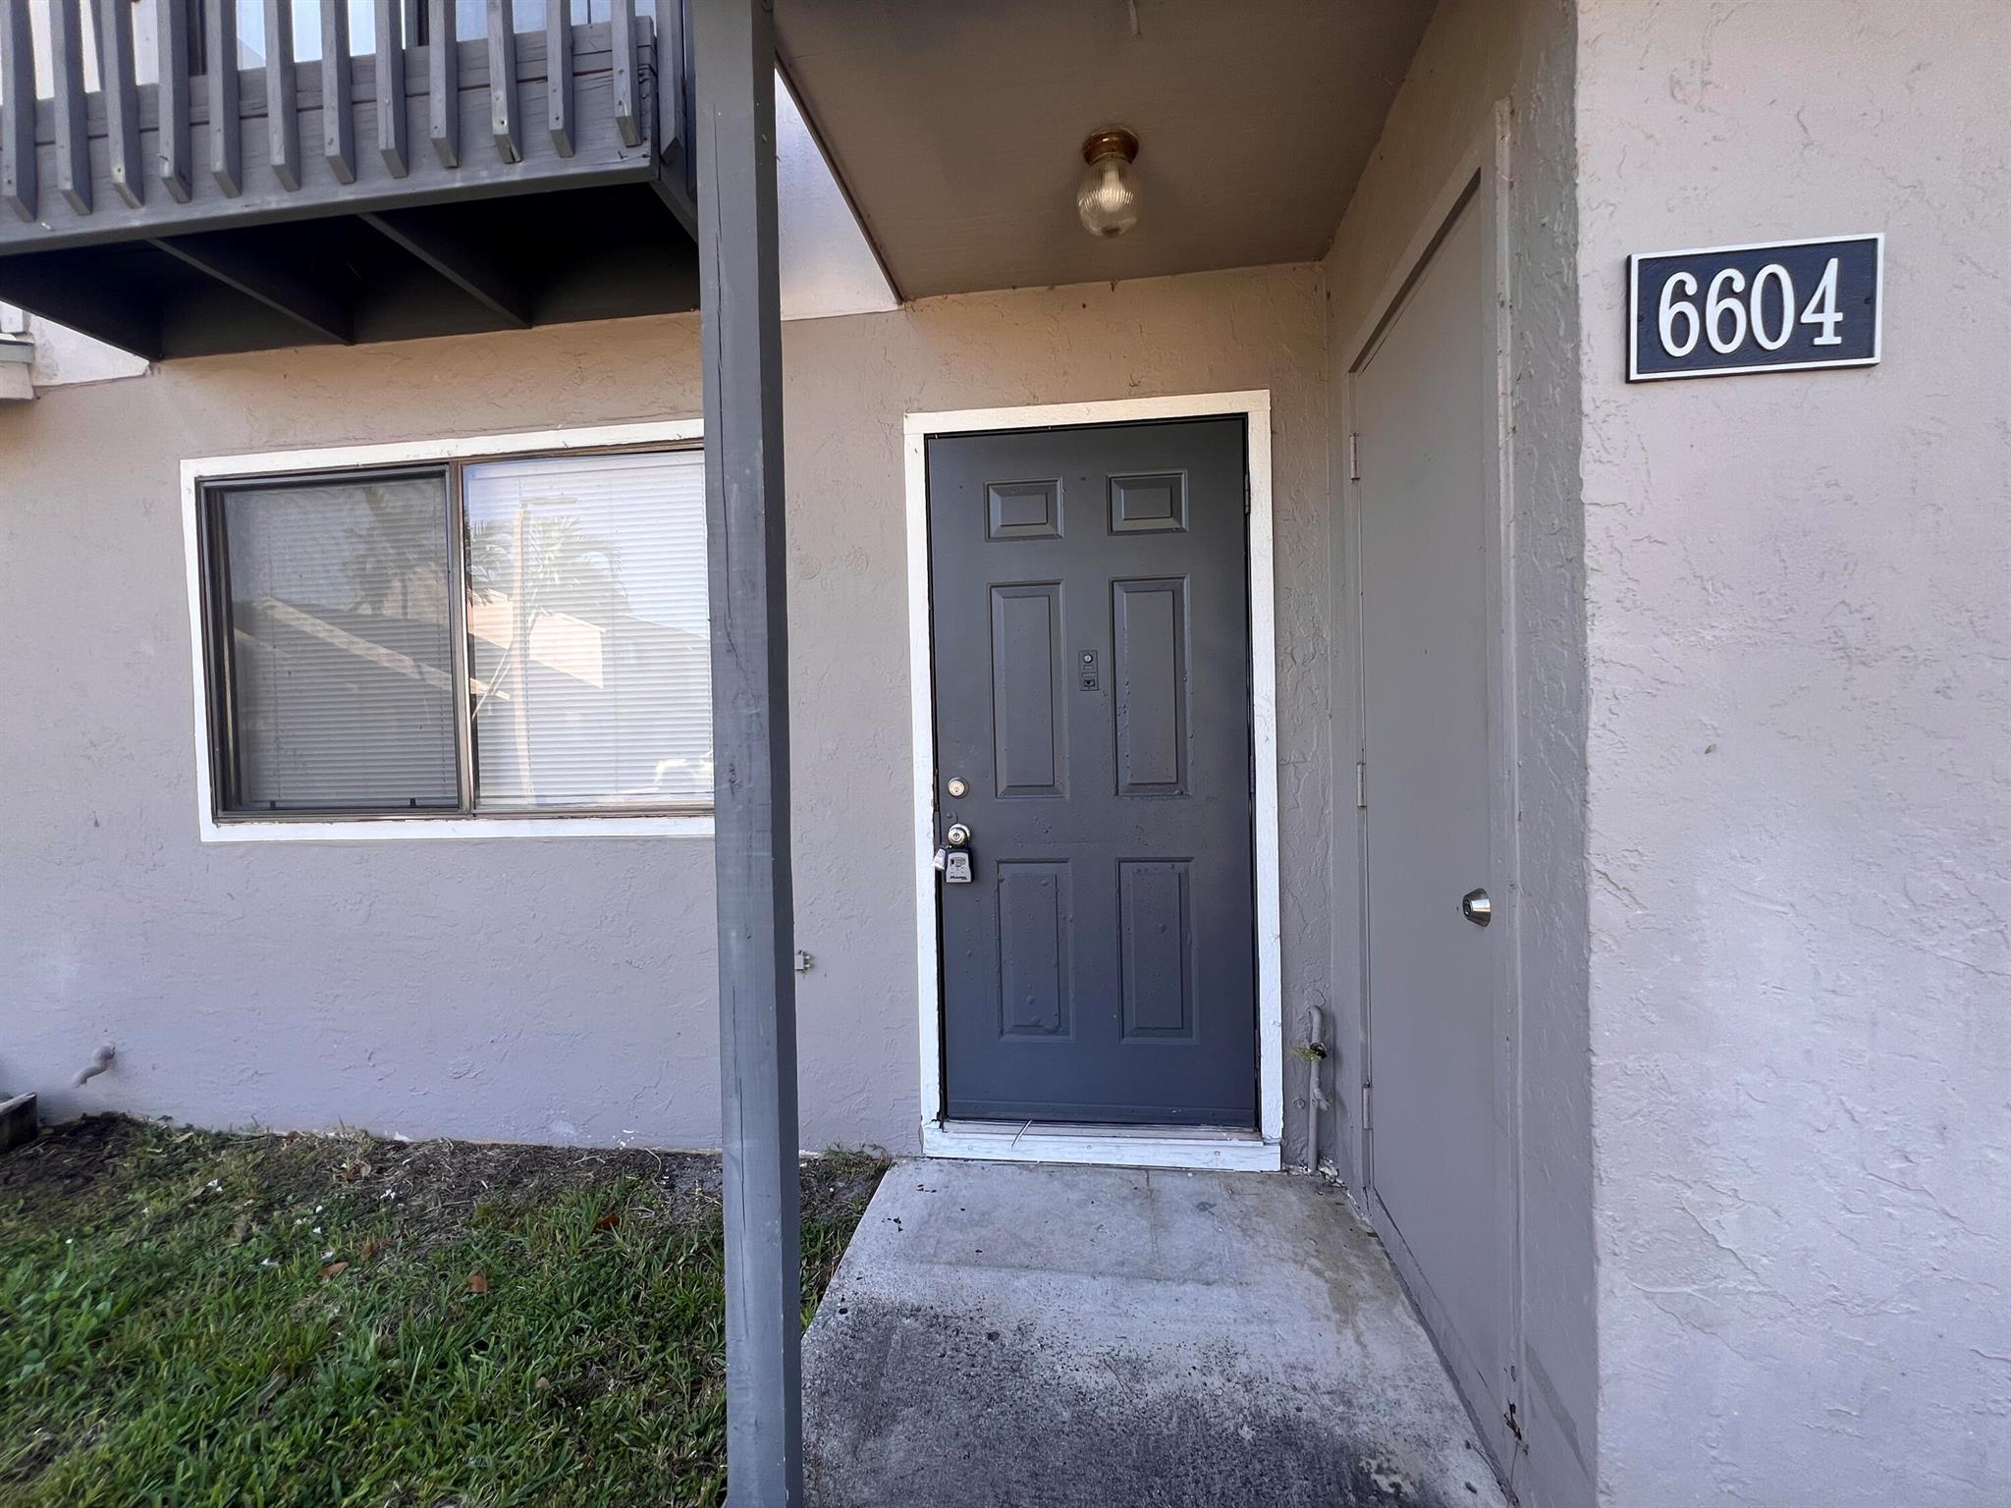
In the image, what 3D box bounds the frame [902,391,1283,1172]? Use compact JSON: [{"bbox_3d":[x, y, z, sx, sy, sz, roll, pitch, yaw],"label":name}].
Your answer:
[{"bbox_3d":[0.252,0.093,2.254,1.048,2.221,0.100,-1,1,7],"label":"frame"}]

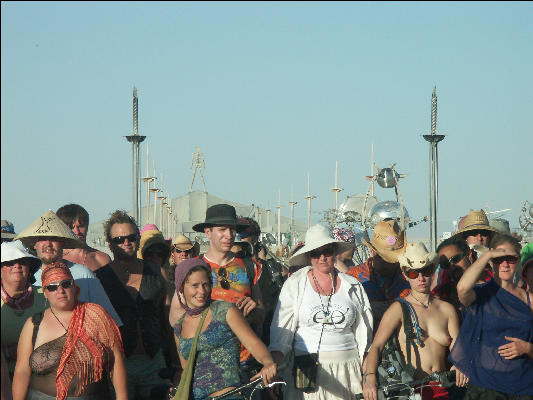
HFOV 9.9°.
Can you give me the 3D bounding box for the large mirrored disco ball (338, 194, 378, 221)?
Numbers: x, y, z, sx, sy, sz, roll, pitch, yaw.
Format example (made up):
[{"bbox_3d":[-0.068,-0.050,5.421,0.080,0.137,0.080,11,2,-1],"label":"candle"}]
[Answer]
[{"bbox_3d":[1.800,0.284,60.000,0.800,0.800,0.800,0,-1,0],"label":"large mirrored disco ball"}]

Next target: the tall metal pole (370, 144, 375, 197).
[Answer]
[{"bbox_3d":[4.340,0.377,125.600,0.550,5.460,0.550,0,-1,0],"label":"tall metal pole"}]

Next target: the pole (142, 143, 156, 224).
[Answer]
[{"bbox_3d":[-4.840,0.377,125.600,0.580,5.460,0.580,0,-1,0],"label":"pole"}]

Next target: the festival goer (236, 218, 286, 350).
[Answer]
[{"bbox_3d":[-0.065,1.000,20.000,0.520,1.760,0.400,0,-1,23],"label":"festival goer"}]

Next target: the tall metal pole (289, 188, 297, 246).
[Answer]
[{"bbox_3d":[1.880,1.500,222.000,0.600,5.460,0.600,0,-1,0],"label":"tall metal pole"}]

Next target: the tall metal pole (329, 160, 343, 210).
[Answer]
[{"bbox_3d":[3.540,0.720,155.000,0.620,5.460,0.620,0,-1,0],"label":"tall metal pole"}]

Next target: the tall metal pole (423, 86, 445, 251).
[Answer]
[{"bbox_3d":[5.170,-0.380,94.800,0.680,6.260,0.680,0,-1,0],"label":"tall metal pole"}]

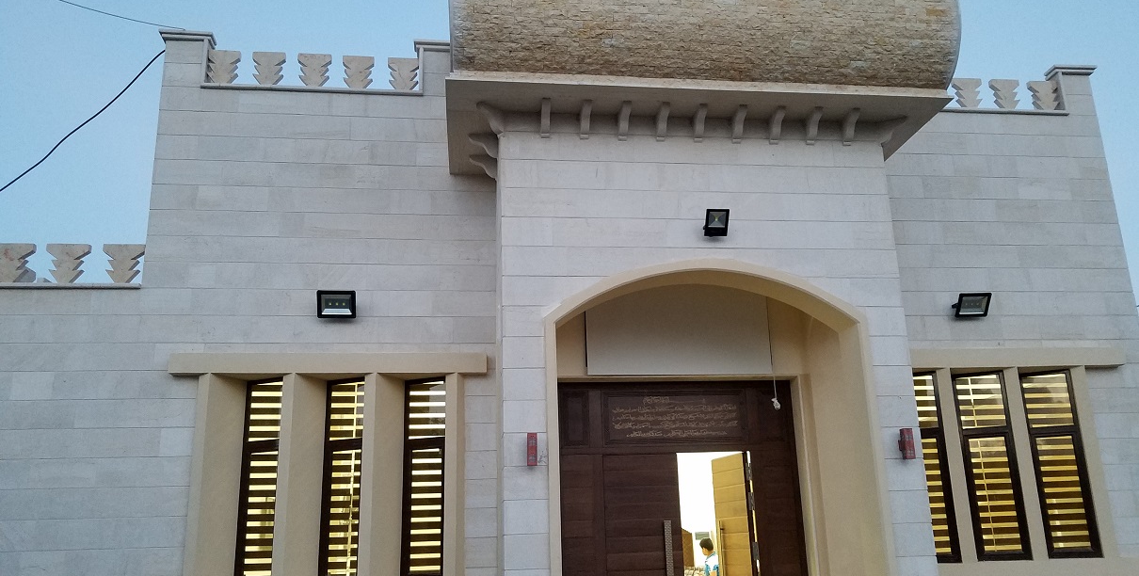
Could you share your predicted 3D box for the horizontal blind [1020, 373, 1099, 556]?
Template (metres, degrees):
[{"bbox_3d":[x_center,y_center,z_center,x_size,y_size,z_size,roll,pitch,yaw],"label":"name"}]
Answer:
[{"bbox_3d":[5.753,2.054,10.027,0.580,2.130,0.120,-9,-16,26],"label":"horizontal blind"}]

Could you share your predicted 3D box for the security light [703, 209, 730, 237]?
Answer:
[{"bbox_3d":[1.456,-0.642,8.458,0.225,0.265,0.120,0,10,-7],"label":"security light"}]

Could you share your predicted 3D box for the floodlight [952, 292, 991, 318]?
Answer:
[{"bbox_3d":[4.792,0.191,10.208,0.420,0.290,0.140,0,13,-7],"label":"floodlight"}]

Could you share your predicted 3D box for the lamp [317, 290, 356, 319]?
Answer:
[{"bbox_3d":[-2.528,0.184,9.284,0.420,0.300,0.140,0,4,-7],"label":"lamp"}]

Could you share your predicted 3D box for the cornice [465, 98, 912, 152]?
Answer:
[{"bbox_3d":[1.302,-1.670,8.723,4.536,0.260,0.460,0,-15,-7],"label":"cornice"}]

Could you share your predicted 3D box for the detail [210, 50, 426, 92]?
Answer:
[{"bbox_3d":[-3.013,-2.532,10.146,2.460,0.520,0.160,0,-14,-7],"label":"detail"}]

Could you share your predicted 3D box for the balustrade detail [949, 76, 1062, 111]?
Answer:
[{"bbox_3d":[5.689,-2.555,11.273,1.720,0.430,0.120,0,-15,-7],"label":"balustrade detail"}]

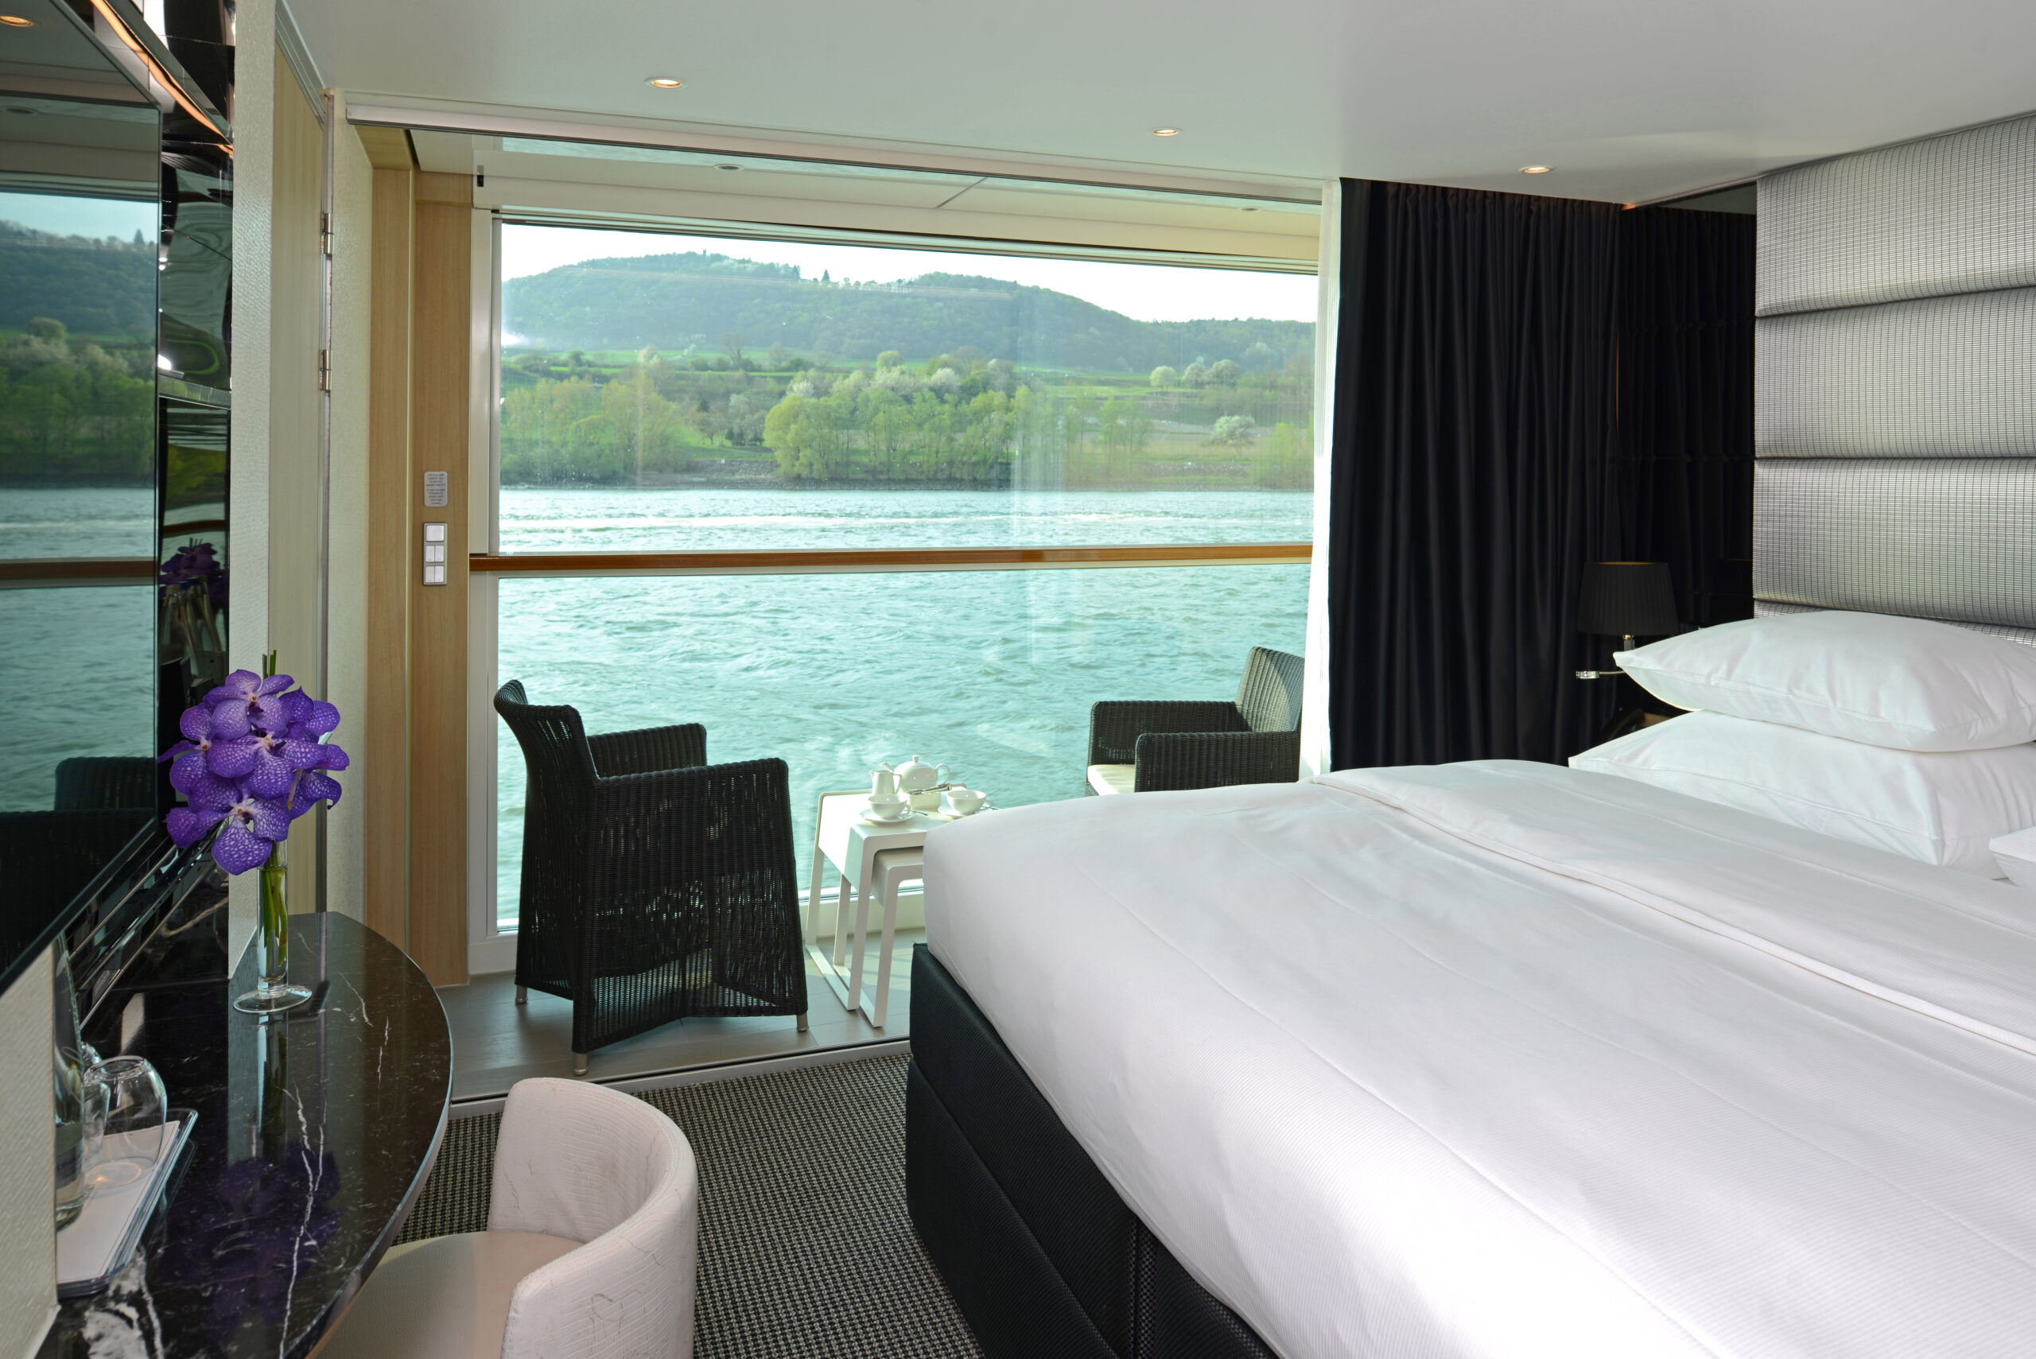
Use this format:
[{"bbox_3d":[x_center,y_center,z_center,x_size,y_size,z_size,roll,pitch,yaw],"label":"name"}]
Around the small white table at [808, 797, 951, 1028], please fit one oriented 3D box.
[{"bbox_3d":[-0.276,0.549,3.564,0.440,0.460,0.560,-1,5,-21],"label":"small white table"}]

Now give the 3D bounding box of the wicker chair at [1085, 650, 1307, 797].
[{"bbox_3d":[0.509,0.339,3.779,0.600,0.800,0.530,0,5,-9],"label":"wicker chair"}]

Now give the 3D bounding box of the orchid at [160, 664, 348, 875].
[{"bbox_3d":[-0.815,0.096,1.455,0.200,0.225,0.165,-2,5,-29],"label":"orchid"}]

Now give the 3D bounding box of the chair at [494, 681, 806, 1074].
[{"bbox_3d":[-0.896,0.416,3.243,0.600,0.800,0.530,-2,5,-32],"label":"chair"}]

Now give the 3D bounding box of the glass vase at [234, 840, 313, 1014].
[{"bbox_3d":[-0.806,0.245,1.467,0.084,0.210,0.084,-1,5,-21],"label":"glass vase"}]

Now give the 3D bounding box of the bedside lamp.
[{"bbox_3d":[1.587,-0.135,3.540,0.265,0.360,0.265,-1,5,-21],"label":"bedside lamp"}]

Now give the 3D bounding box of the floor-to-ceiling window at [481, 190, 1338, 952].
[{"bbox_3d":[-0.160,-0.342,3.970,2.630,1.940,0.120,-1,5,-21],"label":"floor-to-ceiling window"}]

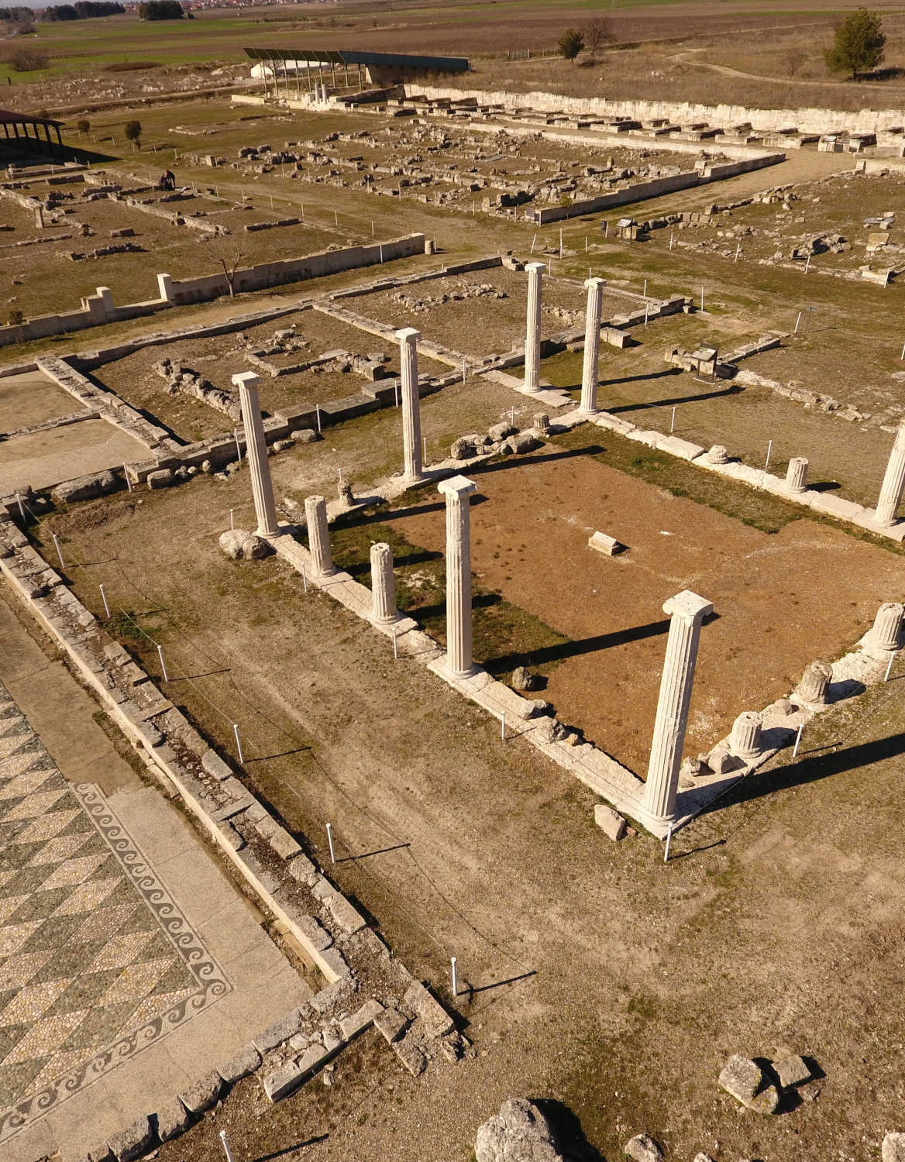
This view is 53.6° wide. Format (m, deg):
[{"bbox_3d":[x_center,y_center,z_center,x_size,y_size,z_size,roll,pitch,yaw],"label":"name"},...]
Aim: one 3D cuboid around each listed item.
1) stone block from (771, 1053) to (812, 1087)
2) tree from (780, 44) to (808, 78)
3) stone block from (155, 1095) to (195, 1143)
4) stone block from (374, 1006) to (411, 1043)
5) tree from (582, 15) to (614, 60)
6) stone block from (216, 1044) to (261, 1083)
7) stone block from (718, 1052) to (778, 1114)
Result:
[{"bbox_3d":[4.465,6.516,11.831,0.410,0.230,0.300,-11,34,-14],"label":"stone block"},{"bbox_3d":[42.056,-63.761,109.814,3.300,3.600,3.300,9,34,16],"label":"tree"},{"bbox_3d":[-3.445,6.674,11.025,0.340,0.240,0.380,-25,39,-32],"label":"stone block"},{"bbox_3d":[-0.799,5.969,11.973,0.340,0.190,0.400,-25,39,-32],"label":"stone block"},{"bbox_3d":[27.128,-102.256,168.117,5.800,6.400,5.800,-2,33,0],"label":"tree"},{"bbox_3d":[-2.813,6.462,11.889,0.490,0.240,0.310,-25,39,-32],"label":"stone block"},{"bbox_3d":[3.672,6.295,11.105,0.500,0.280,0.680,-17,36,-22],"label":"stone block"}]

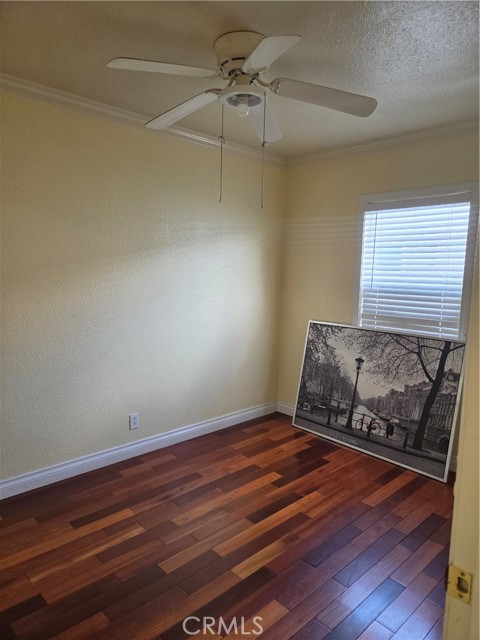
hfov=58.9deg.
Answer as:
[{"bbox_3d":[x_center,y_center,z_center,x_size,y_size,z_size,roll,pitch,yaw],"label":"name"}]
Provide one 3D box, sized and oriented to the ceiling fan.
[{"bbox_3d":[-0.022,-1.118,2.003,1.200,0.305,1.200,-5,10,-43],"label":"ceiling fan"}]

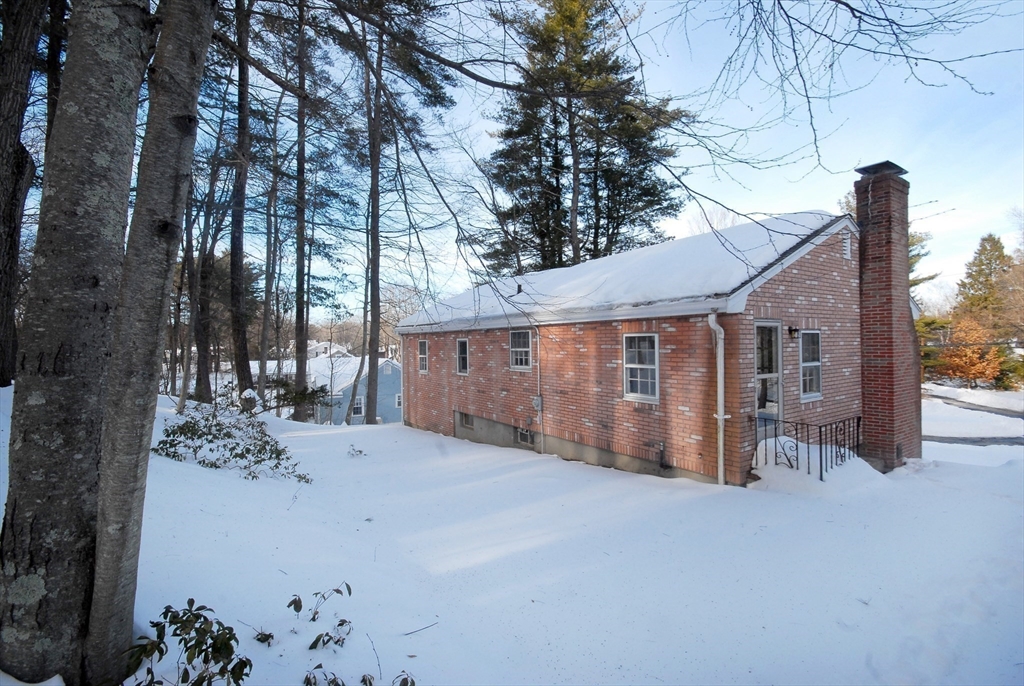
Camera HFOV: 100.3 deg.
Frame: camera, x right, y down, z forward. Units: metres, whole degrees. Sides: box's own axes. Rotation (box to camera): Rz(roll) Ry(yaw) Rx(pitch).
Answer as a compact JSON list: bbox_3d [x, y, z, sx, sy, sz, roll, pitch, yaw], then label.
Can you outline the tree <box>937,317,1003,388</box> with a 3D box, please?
[{"bbox_3d":[23.020,0.453,21.500,2.400,3.500,2.400,-1,0,-43],"label":"tree"}]

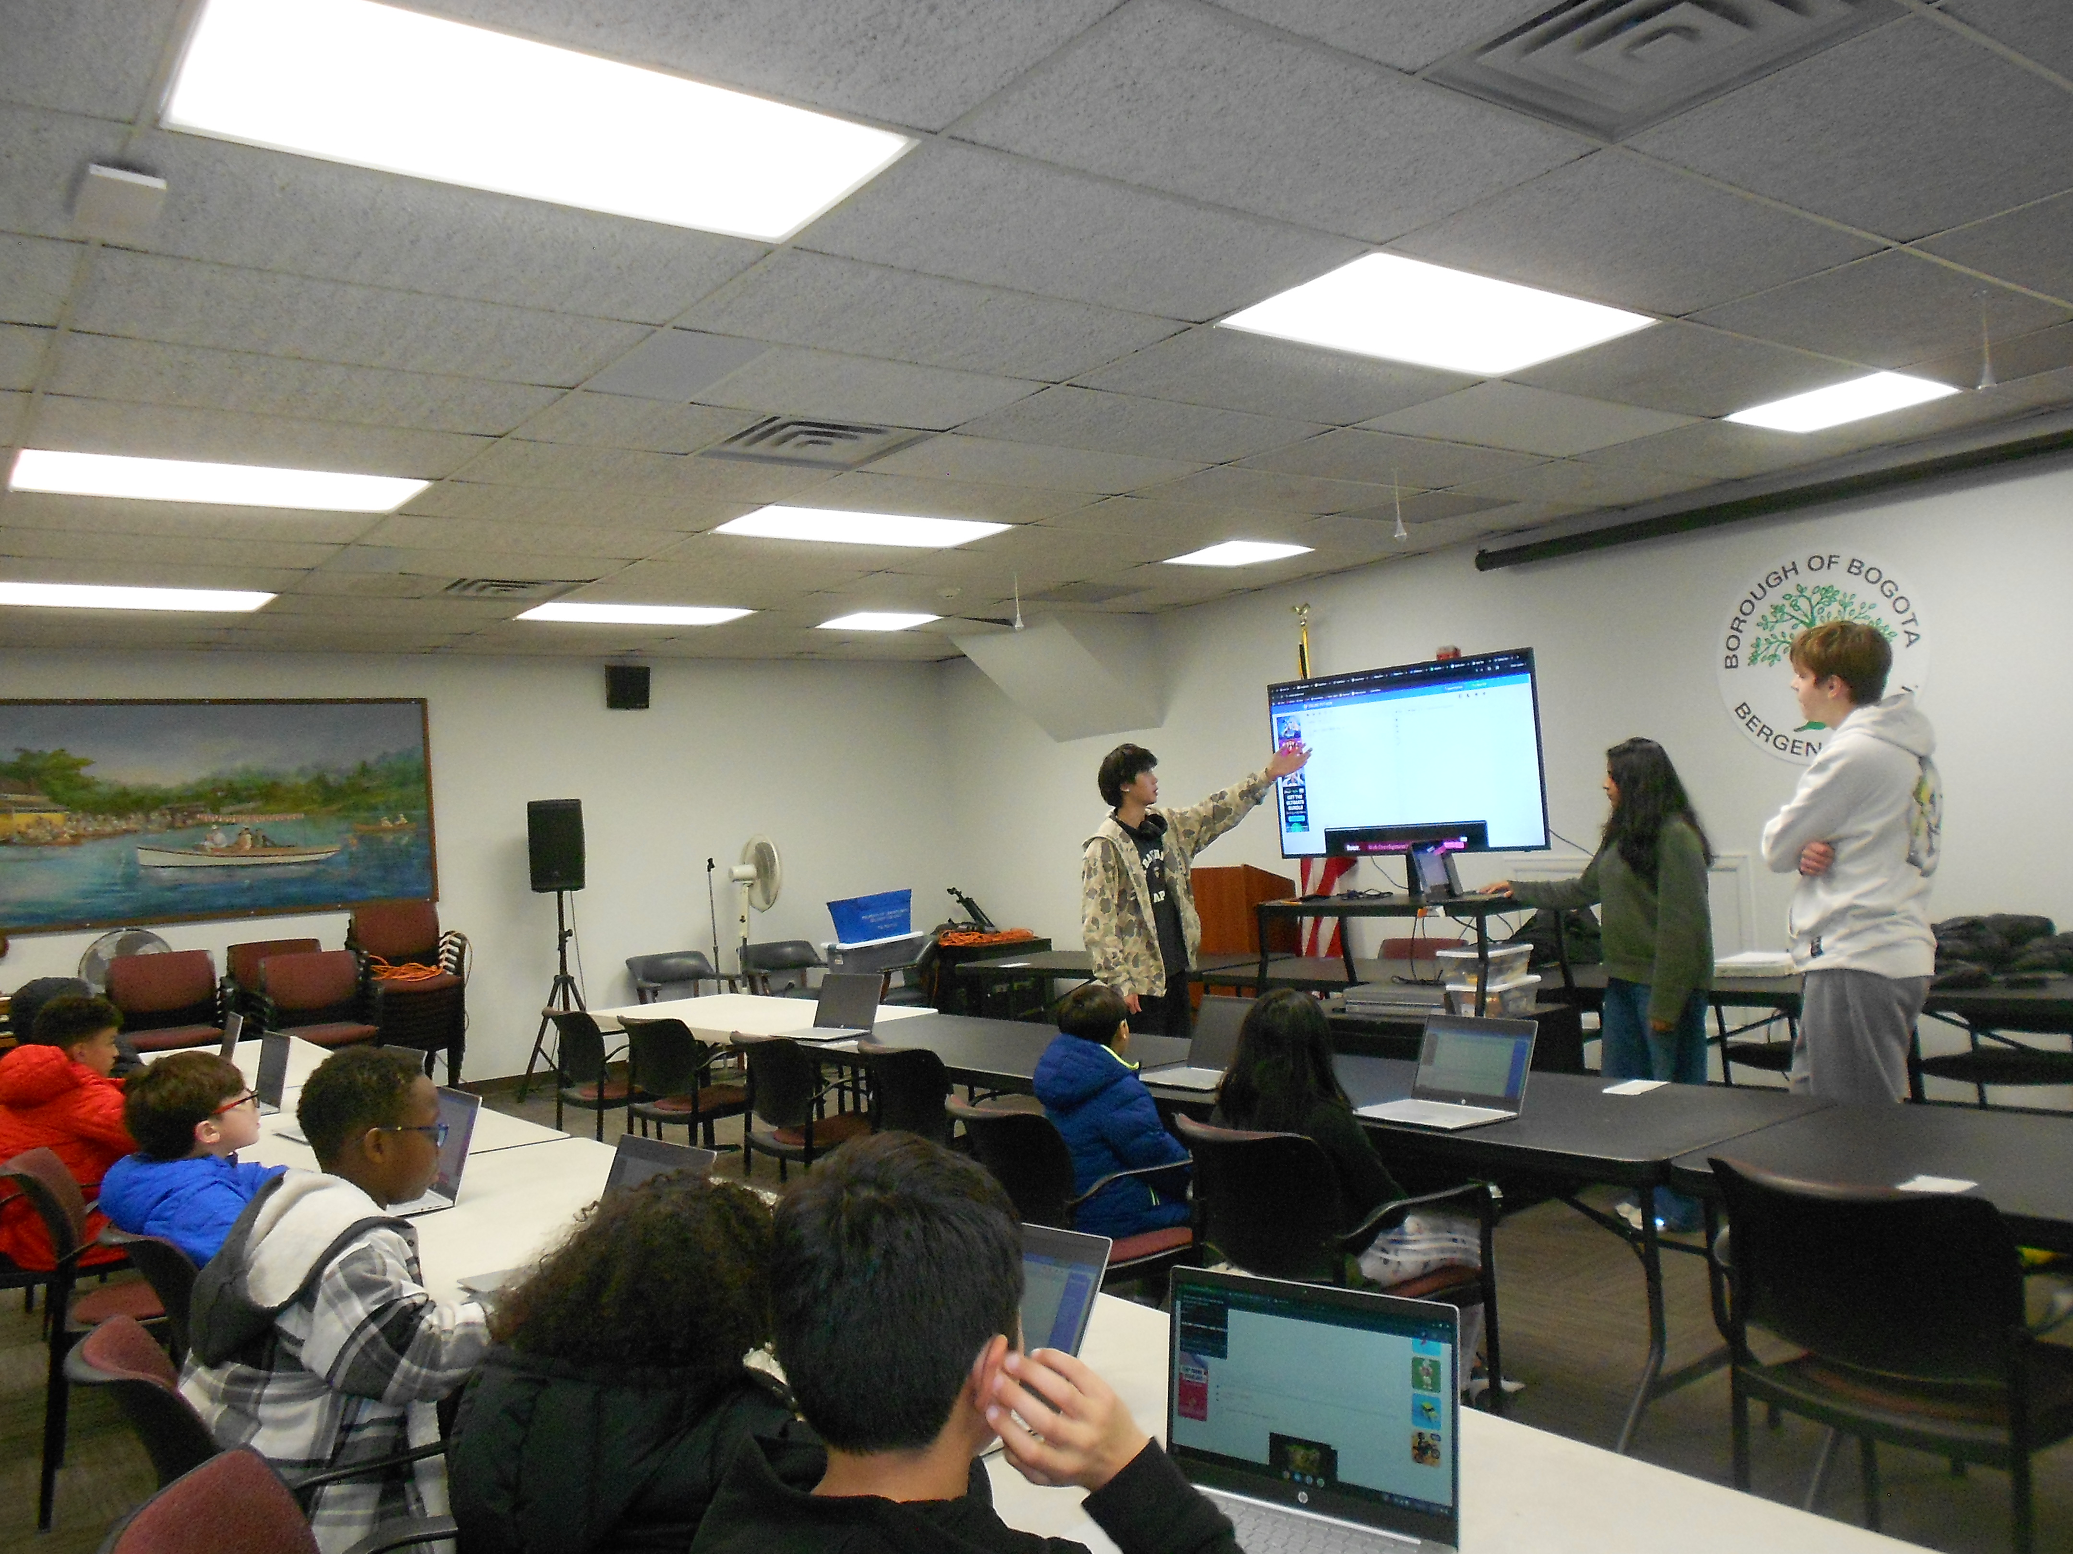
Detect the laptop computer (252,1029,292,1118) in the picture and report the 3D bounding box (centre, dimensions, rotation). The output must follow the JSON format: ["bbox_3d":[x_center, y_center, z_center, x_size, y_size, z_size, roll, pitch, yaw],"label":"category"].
[{"bbox_3d":[-2.627,0.989,5.119,0.265,0.243,0.323,-2,-2,-40],"label":"laptop computer"}]

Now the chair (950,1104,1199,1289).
[{"bbox_3d":[0.109,1.235,4.029,0.580,0.830,0.560,-3,-2,-37],"label":"chair"}]

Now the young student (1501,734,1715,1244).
[{"bbox_3d":[1.908,0.715,5.242,0.660,1.660,0.450,-4,-1,-5],"label":"young student"}]

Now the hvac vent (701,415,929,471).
[{"bbox_3d":[-0.721,-1.095,5.110,0.600,0.050,0.600,-3,-2,-37],"label":"hvac vent"}]

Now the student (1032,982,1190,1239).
[{"bbox_3d":[0.260,1.077,4.082,0.600,1.080,0.420,-2,-2,-41],"label":"student"}]

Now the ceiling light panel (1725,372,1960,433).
[{"bbox_3d":[2.814,-1.308,5.458,0.600,0.050,0.600,-3,-2,-37],"label":"ceiling light panel"}]

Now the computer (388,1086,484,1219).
[{"bbox_3d":[-1.444,0.850,3.543,0.290,0.230,0.325,-3,-2,-37],"label":"computer"}]

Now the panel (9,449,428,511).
[{"bbox_3d":[-2.677,-0.971,5.155,1.190,0.050,0.590,-3,-2,-37],"label":"panel"}]

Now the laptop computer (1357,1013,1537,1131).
[{"bbox_3d":[1.072,0.781,4.100,0.310,0.230,0.335,-3,-2,-37],"label":"laptop computer"}]

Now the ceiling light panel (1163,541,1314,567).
[{"bbox_3d":[1.004,-1.138,7.923,0.590,0.050,0.590,-3,-2,-37],"label":"ceiling light panel"}]

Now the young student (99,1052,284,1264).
[{"bbox_3d":[-1.765,1.203,3.498,0.580,1.200,0.460,-2,-2,-45],"label":"young student"}]

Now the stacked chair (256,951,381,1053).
[{"bbox_3d":[-3.769,1.415,8.210,0.600,0.910,0.560,-4,-2,33],"label":"stacked chair"}]

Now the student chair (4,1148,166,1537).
[{"bbox_3d":[-2.324,1.387,4.018,0.580,0.830,0.560,-3,-2,-29],"label":"student chair"}]

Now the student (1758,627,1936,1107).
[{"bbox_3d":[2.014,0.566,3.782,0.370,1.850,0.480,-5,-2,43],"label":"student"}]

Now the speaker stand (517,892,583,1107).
[{"bbox_3d":[-2.963,1.380,9.764,0.650,1.280,0.600,-3,-2,-37],"label":"speaker stand"}]

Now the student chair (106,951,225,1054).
[{"bbox_3d":[-4.458,1.419,8.096,0.580,0.930,0.580,-3,-2,-37],"label":"student chair"}]

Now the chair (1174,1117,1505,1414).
[{"bbox_3d":[0.731,1.242,3.808,0.580,0.820,0.600,-3,-2,-37],"label":"chair"}]

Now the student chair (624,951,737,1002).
[{"bbox_3d":[-2.289,1.557,10.100,0.600,0.770,0.620,-3,-2,-34],"label":"student chair"}]

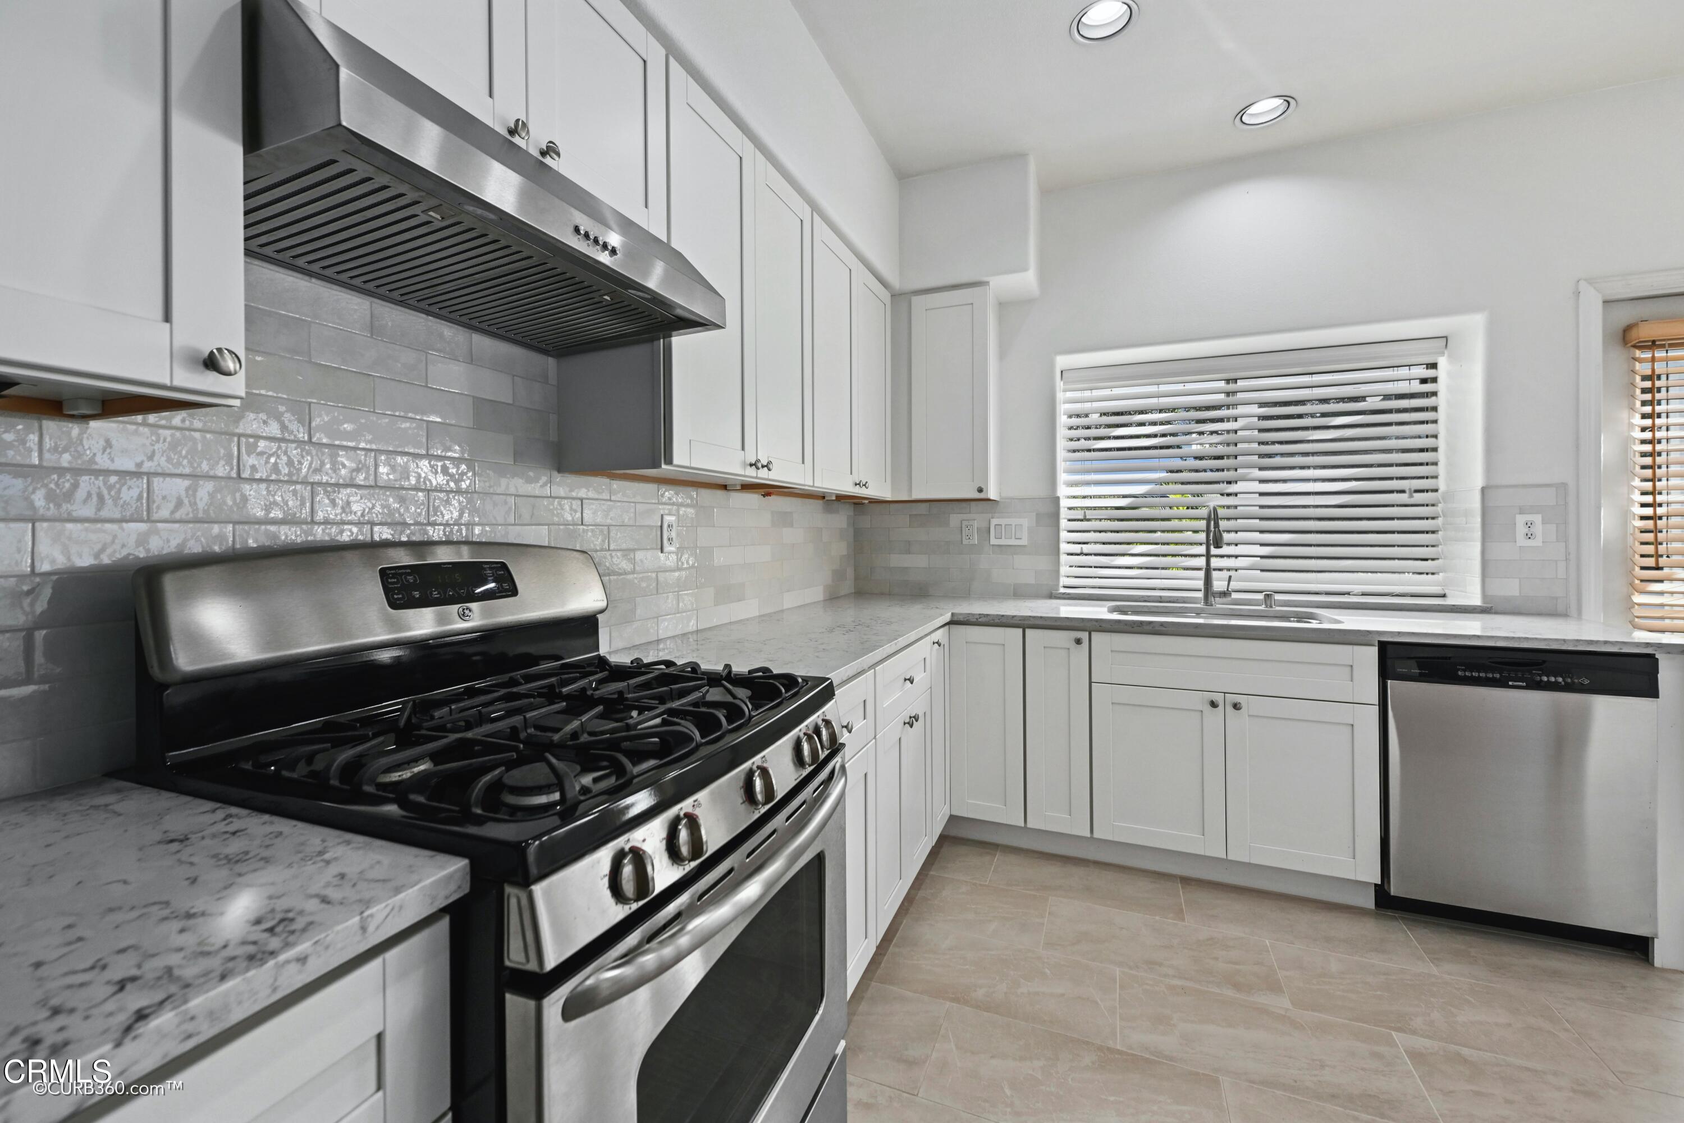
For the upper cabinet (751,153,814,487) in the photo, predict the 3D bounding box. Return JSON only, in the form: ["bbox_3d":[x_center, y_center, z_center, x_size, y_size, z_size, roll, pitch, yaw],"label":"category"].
[{"bbox_3d":[-0.312,-0.685,2.015,0.320,0.893,0.373,1,3,22],"label":"upper cabinet"}]

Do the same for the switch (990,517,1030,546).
[{"bbox_3d":[0.768,-0.135,3.007,0.166,0.118,0.010,1,3,22],"label":"switch"}]

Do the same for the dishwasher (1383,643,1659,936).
[{"bbox_3d":[2.039,0.657,2.164,0.596,0.850,0.610,1,3,22],"label":"dishwasher"}]

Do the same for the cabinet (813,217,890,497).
[{"bbox_3d":[-0.087,-0.688,2.498,0.319,0.864,0.800,1,3,22],"label":"cabinet"}]

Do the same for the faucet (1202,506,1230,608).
[{"bbox_3d":[1.459,-0.017,2.518,0.107,0.404,0.243,1,3,22],"label":"faucet"}]

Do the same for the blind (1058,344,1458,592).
[{"bbox_3d":[1.745,-0.389,2.908,1.466,1.037,0.065,1,3,22],"label":"blind"}]

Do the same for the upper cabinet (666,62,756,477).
[{"bbox_3d":[-0.456,-0.669,1.666,0.320,0.895,0.382,1,3,22],"label":"upper cabinet"}]

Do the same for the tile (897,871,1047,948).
[{"bbox_3d":[0.430,1.125,2.119,0.439,0.010,0.300,1,3,22],"label":"tile"}]

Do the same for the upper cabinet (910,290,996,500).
[{"bbox_3d":[0.516,-0.709,2.921,0.333,0.864,0.328,1,3,22],"label":"upper cabinet"}]

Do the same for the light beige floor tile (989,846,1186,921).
[{"bbox_3d":[0.841,1.116,2.278,0.607,0.010,0.298,1,3,22],"label":"light beige floor tile"}]

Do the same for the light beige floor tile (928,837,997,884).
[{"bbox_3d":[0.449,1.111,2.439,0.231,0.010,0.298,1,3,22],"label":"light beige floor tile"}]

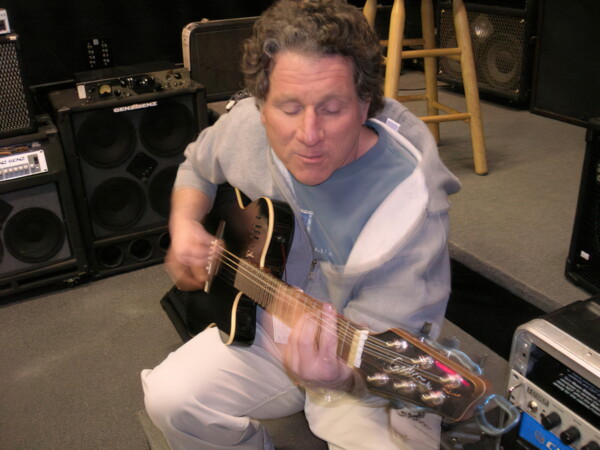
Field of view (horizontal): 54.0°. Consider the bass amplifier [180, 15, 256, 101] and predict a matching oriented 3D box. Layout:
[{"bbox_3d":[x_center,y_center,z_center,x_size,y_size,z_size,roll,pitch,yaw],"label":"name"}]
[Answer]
[{"bbox_3d":[-0.402,-0.980,3.450,0.540,0.430,0.240,-11,25,-17],"label":"bass amplifier"}]

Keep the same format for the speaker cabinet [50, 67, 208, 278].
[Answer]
[{"bbox_3d":[-0.776,-0.262,2.780,0.627,0.790,0.458,-13,26,-23],"label":"speaker cabinet"}]

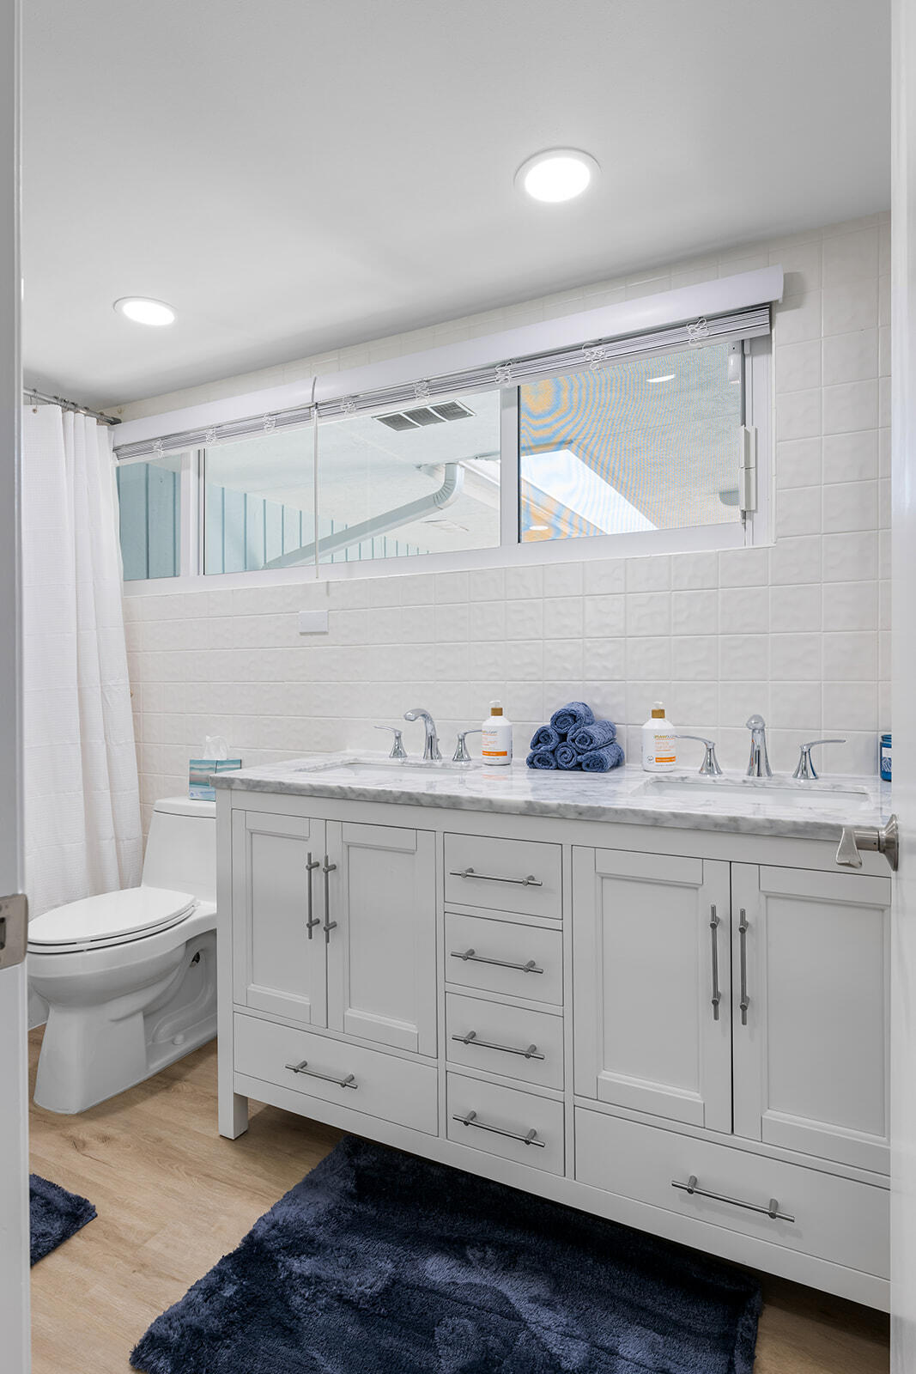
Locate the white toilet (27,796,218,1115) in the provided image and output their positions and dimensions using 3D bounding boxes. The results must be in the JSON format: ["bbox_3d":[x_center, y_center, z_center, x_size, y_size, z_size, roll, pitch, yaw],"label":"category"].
[{"bbox_3d":[-0.873,0.703,2.078,0.410,0.690,0.725,0,0,27],"label":"white toilet"}]

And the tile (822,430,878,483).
[{"bbox_3d":[0.879,-0.513,1.626,0.108,0.108,0.009,0,0,27],"label":"tile"}]

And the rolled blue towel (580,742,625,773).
[{"bbox_3d":[0.363,0.177,1.802,0.066,0.057,0.150,0,0,27],"label":"rolled blue towel"}]

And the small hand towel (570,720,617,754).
[{"bbox_3d":[0.334,0.120,1.788,0.067,0.067,0.165,0,0,23],"label":"small hand towel"}]

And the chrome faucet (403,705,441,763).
[{"bbox_3d":[-0.094,0.132,2.007,0.052,0.146,0.172,0,1,27],"label":"chrome faucet"}]

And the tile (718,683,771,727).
[{"bbox_3d":[0.688,0.043,1.746,0.110,0.110,0.010,0,0,27],"label":"tile"}]

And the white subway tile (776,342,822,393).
[{"bbox_3d":[0.787,-0.736,1.673,0.095,0.108,0.009,0,0,27],"label":"white subway tile"}]

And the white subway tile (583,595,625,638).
[{"bbox_3d":[0.385,-0.182,1.889,0.108,0.108,0.010,0,0,27],"label":"white subway tile"}]

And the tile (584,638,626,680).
[{"bbox_3d":[0.382,-0.069,1.877,0.108,0.108,0.009,0,0,27],"label":"tile"}]

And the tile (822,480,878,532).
[{"bbox_3d":[0.885,-0.405,1.637,0.108,0.108,0.010,0,0,27],"label":"tile"}]

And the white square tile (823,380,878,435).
[{"bbox_3d":[0.889,-0.632,1.645,0.110,0.110,0.010,0,0,27],"label":"white square tile"}]

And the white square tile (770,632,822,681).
[{"bbox_3d":[0.784,-0.069,1.686,0.108,0.108,0.010,0,0,27],"label":"white square tile"}]

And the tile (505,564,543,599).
[{"bbox_3d":[0.186,-0.283,1.991,0.108,0.085,0.010,0,0,27],"label":"tile"}]

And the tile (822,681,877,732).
[{"bbox_3d":[0.878,0.042,1.625,0.108,0.108,0.010,0,0,27],"label":"tile"}]

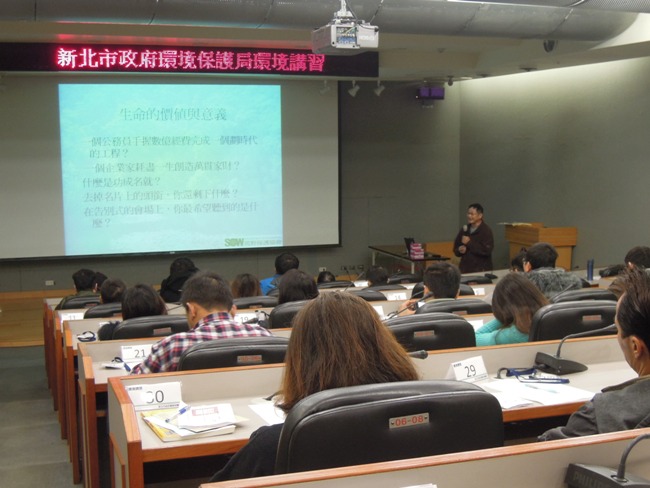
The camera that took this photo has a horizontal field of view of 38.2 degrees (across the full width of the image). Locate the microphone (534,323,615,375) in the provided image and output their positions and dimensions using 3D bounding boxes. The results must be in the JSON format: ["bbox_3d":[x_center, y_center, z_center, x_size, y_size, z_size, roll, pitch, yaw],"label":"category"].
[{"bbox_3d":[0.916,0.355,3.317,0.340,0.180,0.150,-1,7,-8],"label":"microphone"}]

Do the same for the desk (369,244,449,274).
[{"bbox_3d":[1.283,0.506,14.567,0.590,0.740,1.790,-2,7,-16],"label":"desk"}]

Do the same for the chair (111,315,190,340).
[{"bbox_3d":[-0.862,0.846,4.818,0.520,1.020,0.600,-3,7,-18],"label":"chair"}]

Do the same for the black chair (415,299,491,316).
[{"bbox_3d":[0.659,0.775,5.416,0.580,1.020,0.620,-2,7,-16],"label":"black chair"}]

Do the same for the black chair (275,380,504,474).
[{"bbox_3d":[0.065,0.772,2.147,0.520,1.020,0.600,-3,7,-22],"label":"black chair"}]

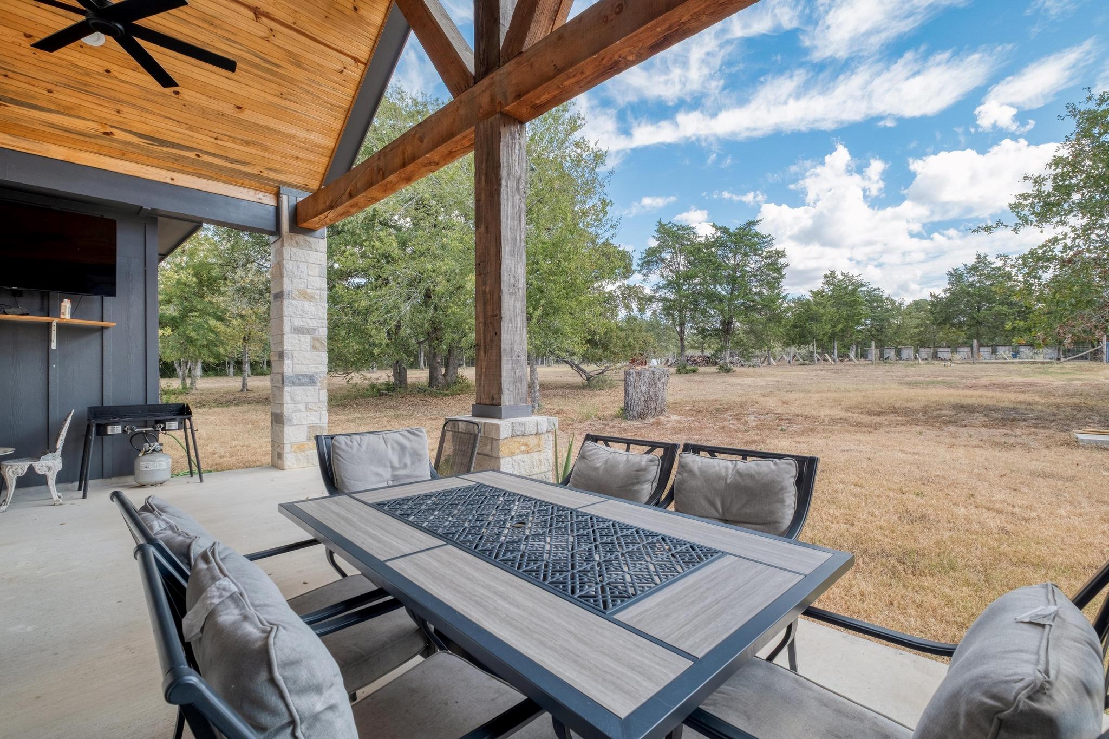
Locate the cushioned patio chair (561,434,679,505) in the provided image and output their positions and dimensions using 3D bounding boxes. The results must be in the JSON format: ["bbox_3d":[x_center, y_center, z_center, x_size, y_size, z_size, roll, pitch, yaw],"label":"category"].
[{"bbox_3d":[0.167,0.787,2.100,0.575,0.895,0.700,-1,-1,43],"label":"cushioned patio chair"}]

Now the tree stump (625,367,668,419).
[{"bbox_3d":[1.849,0.488,9.300,0.880,1.000,0.880,0,-1,0],"label":"tree stump"}]

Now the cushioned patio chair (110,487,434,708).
[{"bbox_3d":[-0.789,0.784,1.326,0.575,0.895,0.700,-1,-1,44],"label":"cushioned patio chair"}]

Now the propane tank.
[{"bbox_3d":[-4.516,1.074,5.200,0.310,0.460,0.310,-1,-1,41],"label":"propane tank"}]

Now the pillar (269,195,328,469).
[{"bbox_3d":[-3.525,-0.519,6.378,0.530,3.660,0.530,-1,-1,41],"label":"pillar"}]

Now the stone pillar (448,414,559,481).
[{"bbox_3d":[-0.419,0.822,3.630,0.610,0.870,0.610,-1,-1,41],"label":"stone pillar"}]

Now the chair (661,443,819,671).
[{"bbox_3d":[0.592,0.780,1.725,0.575,0.895,0.700,-1,-1,44],"label":"chair"}]

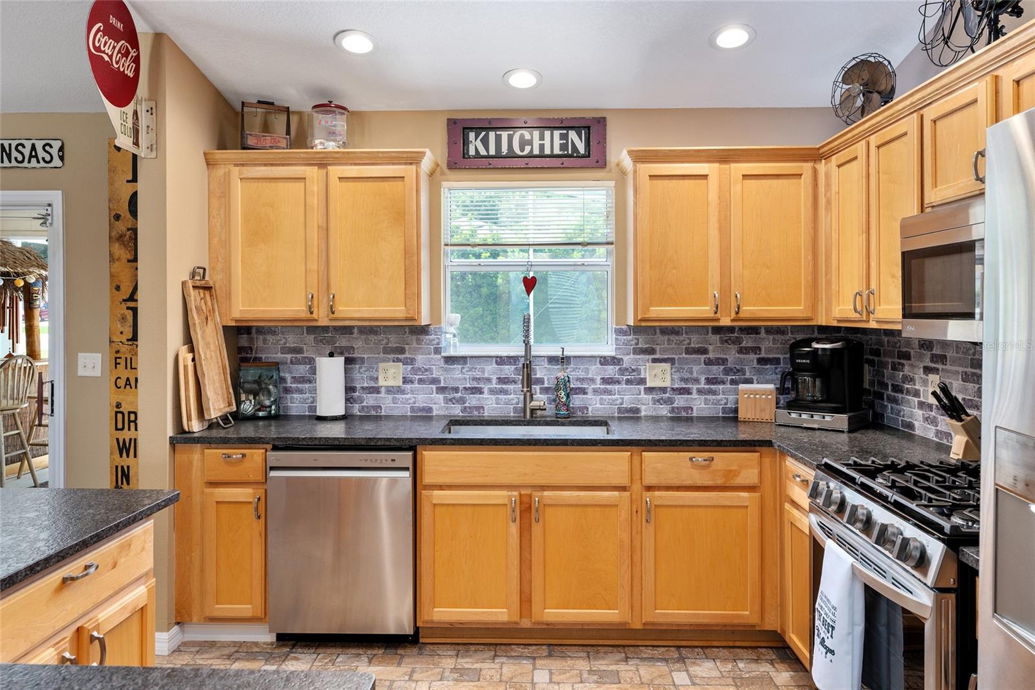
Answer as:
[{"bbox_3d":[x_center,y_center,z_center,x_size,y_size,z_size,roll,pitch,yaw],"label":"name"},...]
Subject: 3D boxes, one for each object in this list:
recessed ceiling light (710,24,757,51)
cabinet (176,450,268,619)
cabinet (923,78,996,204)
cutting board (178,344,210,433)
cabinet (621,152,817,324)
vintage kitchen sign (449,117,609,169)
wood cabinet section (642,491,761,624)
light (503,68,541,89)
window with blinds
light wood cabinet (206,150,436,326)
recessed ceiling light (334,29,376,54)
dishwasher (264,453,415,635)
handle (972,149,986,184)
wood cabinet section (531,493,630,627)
[{"bbox_3d":[0.884,-1.263,2.834,0.188,0.025,0.188,0,-9,2],"label":"recessed ceiling light"},{"bbox_3d":[-1.224,0.780,3.180,0.400,0.760,0.610,0,2,2],"label":"cabinet"},{"bbox_3d":[1.479,-0.595,2.060,0.330,0.350,0.390,0,2,2],"label":"cabinet"},{"bbox_3d":[-1.420,0.183,3.070,0.035,0.375,0.260,-5,2,2],"label":"cutting board"},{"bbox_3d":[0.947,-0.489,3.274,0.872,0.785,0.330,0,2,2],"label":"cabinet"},{"bbox_3d":[0.045,-1.005,3.430,0.792,0.247,0.030,0,2,2],"label":"vintage kitchen sign"},{"bbox_3d":[0.757,0.876,2.832,0.488,0.541,0.040,0,1,2],"label":"wood cabinet section"},{"bbox_3d":[0.024,-1.214,3.150,0.185,0.030,0.185,0,-7,0],"label":"light"},{"bbox_3d":[0.057,-0.387,3.480,0.865,0.868,0.090,0,2,2],"label":"window with blinds"},{"bbox_3d":[-0.910,-0.486,3.310,1.010,0.790,0.350,0,2,2],"label":"light wood cabinet"},{"bbox_3d":[-0.675,-1.266,2.885,0.188,0.025,0.188,0,-9,2],"label":"recessed ceiling light"},{"bbox_3d":[-0.720,0.806,3.146,0.605,0.780,0.610,0,2,2],"label":"dishwasher"},{"bbox_3d":[1.311,-0.506,1.960,0.033,0.102,0.016,0,2,2],"label":"handle"},{"bbox_3d":[0.264,0.879,2.848,0.412,0.543,0.040,0,1,2],"label":"wood cabinet section"}]

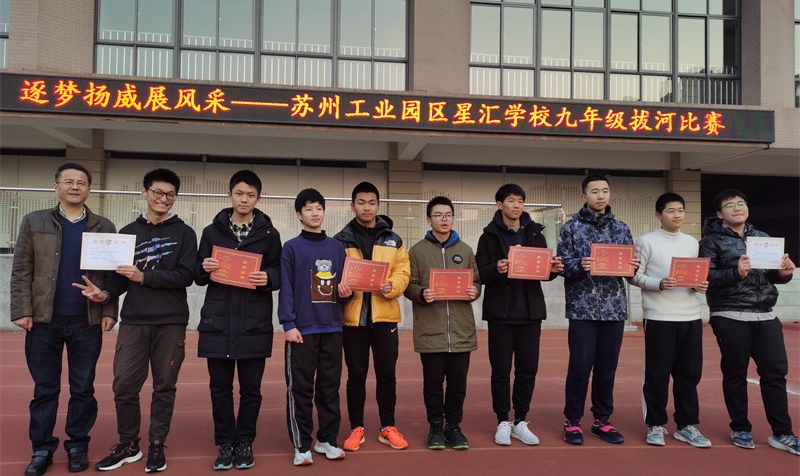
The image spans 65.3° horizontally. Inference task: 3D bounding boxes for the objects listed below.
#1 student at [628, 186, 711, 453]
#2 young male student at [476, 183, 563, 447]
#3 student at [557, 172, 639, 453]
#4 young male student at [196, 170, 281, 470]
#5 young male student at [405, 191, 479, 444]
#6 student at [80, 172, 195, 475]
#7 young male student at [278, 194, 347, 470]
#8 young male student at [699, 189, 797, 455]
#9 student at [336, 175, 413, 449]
[{"bbox_3d":[1.871,0.549,4.332,0.547,1.735,0.460,1,-2,-6],"label":"student"},{"bbox_3d":[0.829,0.509,4.328,0.573,1.782,0.480,1,-2,-1],"label":"young male student"},{"bbox_3d":[1.395,0.478,4.384,0.540,1.865,0.460,1,-2,-3],"label":"student"},{"bbox_3d":[-0.961,0.473,3.714,0.480,1.756,0.450,1,-2,-5],"label":"young male student"},{"bbox_3d":[0.285,0.552,4.184,0.489,1.669,0.460,1,-2,0],"label":"young male student"},{"bbox_3d":[-1.542,0.463,3.679,0.657,1.756,0.500,1,-2,-12],"label":"student"},{"bbox_3d":[-0.537,0.525,3.871,0.417,1.676,0.380,2,-2,-22],"label":"young male student"},{"bbox_3d":[2.346,0.541,4.212,0.635,1.759,0.520,1,-2,-9],"label":"young male student"},{"bbox_3d":[-0.181,0.499,4.112,0.481,1.755,0.460,1,-2,-3],"label":"student"}]

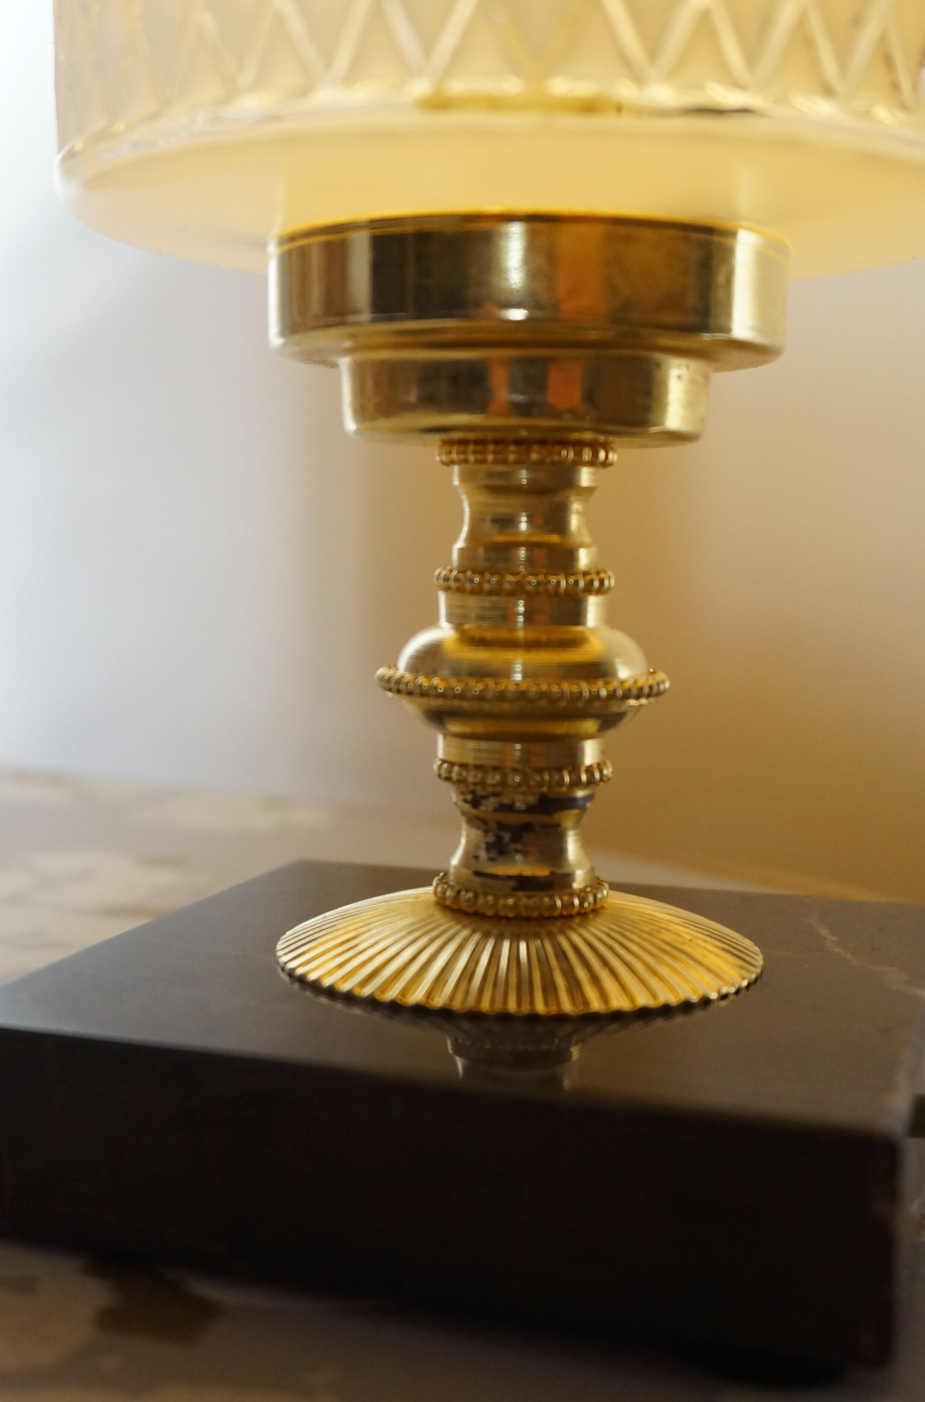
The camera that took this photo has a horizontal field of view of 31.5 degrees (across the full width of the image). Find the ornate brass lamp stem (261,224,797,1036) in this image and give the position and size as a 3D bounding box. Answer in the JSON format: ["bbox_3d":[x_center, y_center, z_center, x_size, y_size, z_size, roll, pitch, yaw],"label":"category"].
[{"bbox_3d":[0.008,-0.011,0.207,0.063,0.087,0.063,2,5,19],"label":"ornate brass lamp stem"}]

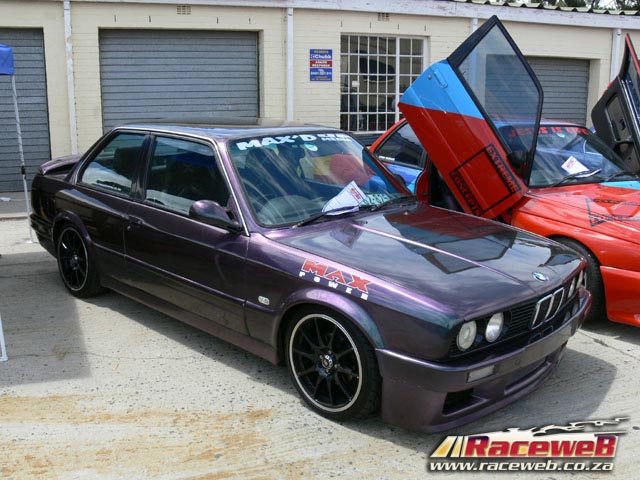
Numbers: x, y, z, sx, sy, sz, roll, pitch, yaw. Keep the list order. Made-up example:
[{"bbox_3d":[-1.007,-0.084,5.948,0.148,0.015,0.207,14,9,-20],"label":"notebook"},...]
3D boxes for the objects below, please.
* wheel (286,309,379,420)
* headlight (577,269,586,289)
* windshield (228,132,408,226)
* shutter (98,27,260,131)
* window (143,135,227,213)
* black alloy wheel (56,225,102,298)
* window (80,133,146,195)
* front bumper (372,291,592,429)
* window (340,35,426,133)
[{"bbox_3d":[0.098,0.548,3.033,0.590,0.590,0.210,13,18,43],"label":"wheel"},{"bbox_3d":[1.388,0.209,3.482,0.080,0.150,0.150,13,18,43],"label":"headlight"},{"bbox_3d":[0.021,-0.430,3.883,1.340,0.110,0.600,-13,63,-44],"label":"windshield"},{"bbox_3d":[-2.019,-1.934,9.575,2.294,2.261,0.100,-4,14,-16],"label":"shutter"},{"bbox_3d":[-0.767,-0.386,3.756,0.970,0.410,0.060,13,-2,43],"label":"window"},{"bbox_3d":[-1.736,0.134,4.785,0.590,0.590,0.210,13,18,43],"label":"black alloy wheel"},{"bbox_3d":[-1.397,-0.537,4.351,0.730,0.400,0.060,13,-2,43],"label":"window"},{"bbox_3d":[0.951,0.521,3.176,0.460,0.360,1.620,13,18,43],"label":"front bumper"},{"bbox_3d":[1.043,-2.494,10.391,1.495,1.509,0.100,-4,14,-16],"label":"window"}]

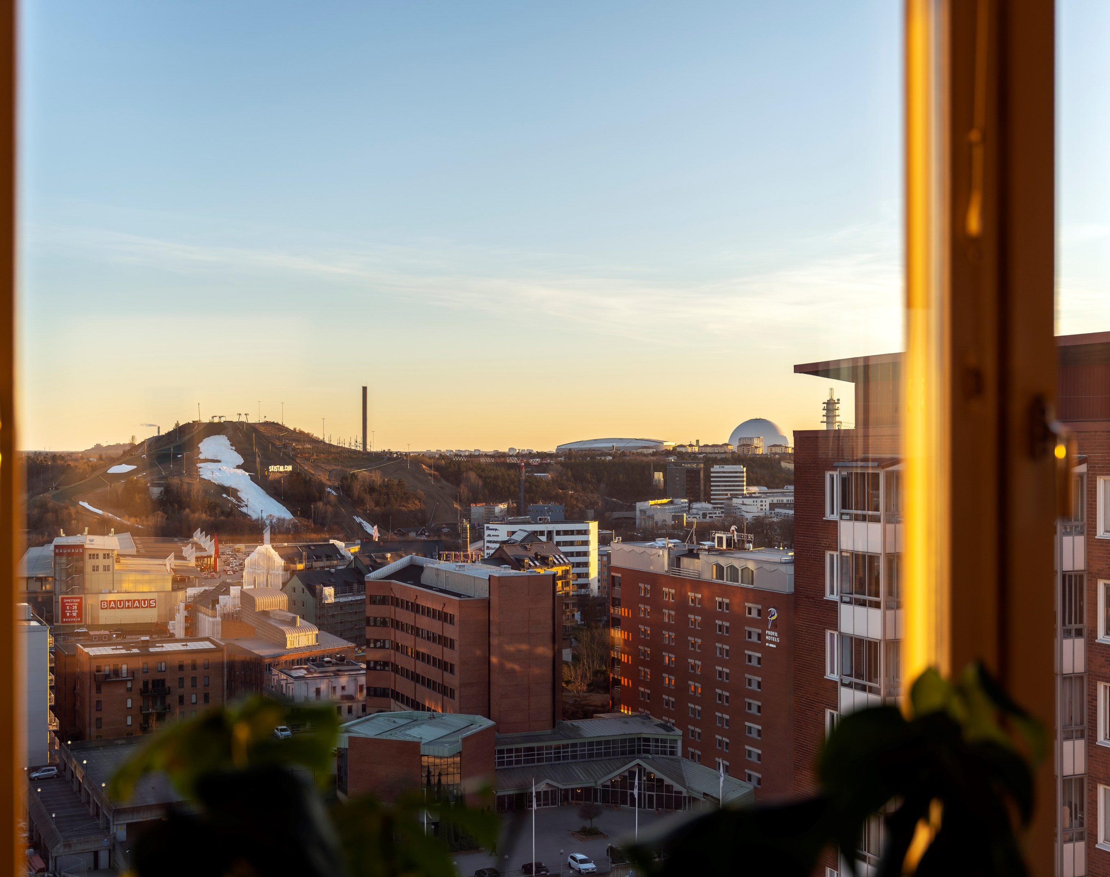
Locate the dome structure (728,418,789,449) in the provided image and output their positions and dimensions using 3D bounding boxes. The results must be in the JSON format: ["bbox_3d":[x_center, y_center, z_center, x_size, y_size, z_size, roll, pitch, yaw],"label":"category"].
[{"bbox_3d":[368.090,6.350,2579.940,110.000,85.000,110.000,0,-1,8],"label":"dome structure"}]

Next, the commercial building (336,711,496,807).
[{"bbox_3d":[-17.300,41.185,178.500,17.600,10.800,17.600,0,0,22],"label":"commercial building"}]

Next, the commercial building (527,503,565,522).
[{"bbox_3d":[-5.300,52.842,860.000,22.000,26.700,18.000,0,0,0],"label":"commercial building"}]

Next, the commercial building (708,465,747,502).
[{"bbox_3d":[139.840,41.130,1147.630,25.500,38.500,16.000,0,-1,13],"label":"commercial building"}]

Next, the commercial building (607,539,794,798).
[{"bbox_3d":[24.570,31.270,195.990,14.000,32.000,47.500,0,-1,-24],"label":"commercial building"}]

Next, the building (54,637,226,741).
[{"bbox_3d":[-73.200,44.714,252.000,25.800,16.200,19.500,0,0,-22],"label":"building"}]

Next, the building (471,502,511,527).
[{"bbox_3d":[-36.660,45.700,799.590,20.000,19.000,17.000,0,-1,-10],"label":"building"}]

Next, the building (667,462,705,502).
[{"bbox_3d":[109.500,44.432,1192.000,28.000,50.300,18.000,0,0,-3],"label":"building"}]

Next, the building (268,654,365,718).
[{"bbox_3d":[-39.280,43.360,244.980,15.500,8.900,13.500,0,-1,-24],"label":"building"}]

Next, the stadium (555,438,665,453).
[{"bbox_3d":[112.870,20.480,2719.820,208.000,42.000,170.000,0,-1,10],"label":"stadium"}]

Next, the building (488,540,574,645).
[{"bbox_3d":[-6.600,40.936,373.000,19.800,26.500,14.000,0,0,-43],"label":"building"}]

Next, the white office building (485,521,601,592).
[{"bbox_3d":[-4.590,38.860,468.140,35.000,24.700,14.000,0,-1,12],"label":"white office building"}]

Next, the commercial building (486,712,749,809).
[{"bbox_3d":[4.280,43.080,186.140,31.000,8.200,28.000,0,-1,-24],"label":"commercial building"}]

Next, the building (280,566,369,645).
[{"bbox_3d":[-48.800,37.853,306.000,11.000,18.700,22.000,0,0,30],"label":"building"}]

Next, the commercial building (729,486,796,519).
[{"bbox_3d":[160.910,48.760,1084.560,60.000,24.000,35.000,0,-1,-18],"label":"commercial building"}]

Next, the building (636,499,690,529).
[{"bbox_3d":[86.000,59.822,1135.000,32.000,20.700,32.000,0,0,27],"label":"building"}]

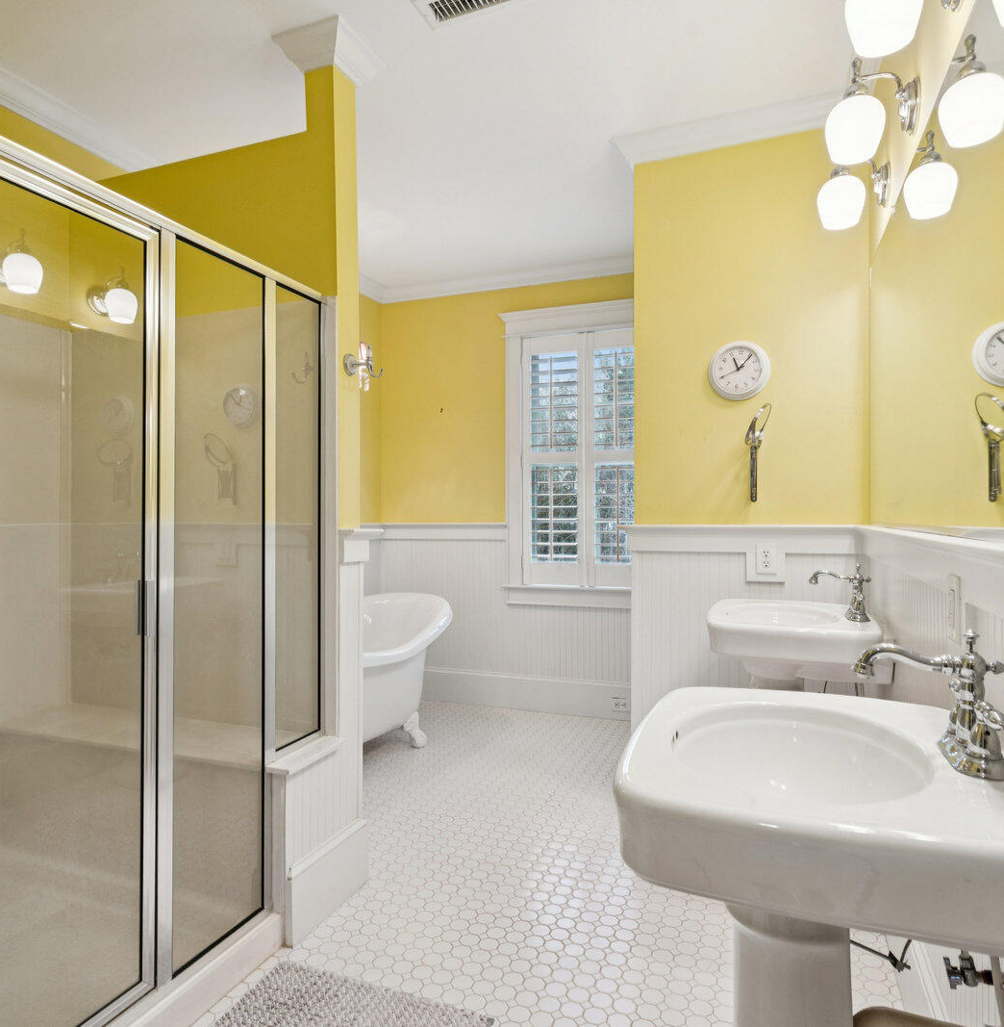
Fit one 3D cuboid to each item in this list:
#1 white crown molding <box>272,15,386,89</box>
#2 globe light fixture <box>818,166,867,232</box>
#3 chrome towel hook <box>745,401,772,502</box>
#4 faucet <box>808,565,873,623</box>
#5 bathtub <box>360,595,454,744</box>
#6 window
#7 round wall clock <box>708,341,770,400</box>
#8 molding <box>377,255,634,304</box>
[{"bbox_3d":[-0.551,-1.435,2.196,0.250,0.088,0.255,0,0,22],"label":"white crown molding"},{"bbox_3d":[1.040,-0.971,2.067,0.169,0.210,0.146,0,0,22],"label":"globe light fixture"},{"bbox_3d":[0.930,-0.216,2.488,0.102,0.352,0.160,0,0,22],"label":"chrome towel hook"},{"bbox_3d":[1.031,0.234,2.081,0.172,0.167,0.165,0,0,22],"label":"faucet"},{"bbox_3d":[-0.776,0.841,3.428,0.753,0.741,1.543,0,0,22],"label":"bathtub"},{"bbox_3d":[0.468,-0.329,4.026,1.014,1.776,0.100,0,0,22],"label":"window"},{"bbox_3d":[0.893,-0.536,2.574,0.219,0.220,0.044,0,0,22],"label":"round wall clock"},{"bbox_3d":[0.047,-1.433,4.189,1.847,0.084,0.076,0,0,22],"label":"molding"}]

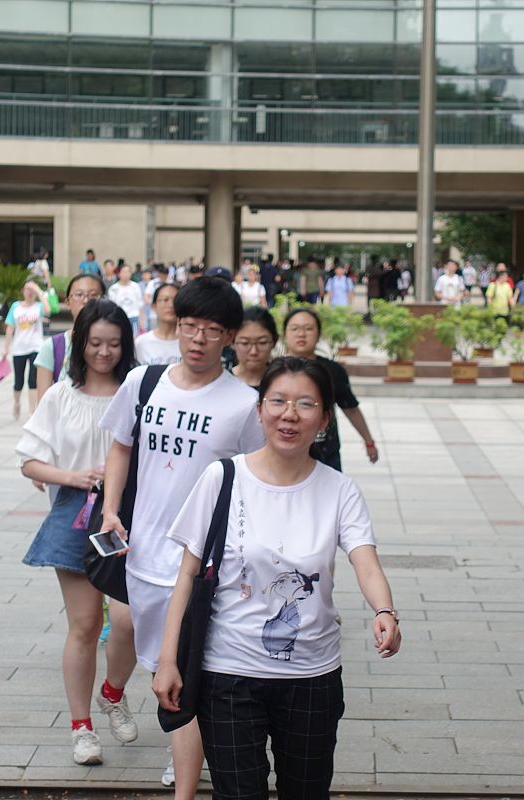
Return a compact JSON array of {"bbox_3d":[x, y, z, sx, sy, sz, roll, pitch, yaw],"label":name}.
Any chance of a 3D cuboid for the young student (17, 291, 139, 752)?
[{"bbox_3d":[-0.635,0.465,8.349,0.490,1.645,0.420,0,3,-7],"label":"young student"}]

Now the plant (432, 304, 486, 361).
[{"bbox_3d":[2.518,-0.865,29.900,0.670,0.720,0.650,0,4,0],"label":"plant"}]

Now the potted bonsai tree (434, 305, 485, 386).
[{"bbox_3d":[2.594,-0.733,30.800,0.700,1.060,0.640,1,3,2],"label":"potted bonsai tree"}]

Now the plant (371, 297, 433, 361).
[{"bbox_3d":[1.788,-0.891,29.900,0.780,0.800,0.740,0,4,0],"label":"plant"}]

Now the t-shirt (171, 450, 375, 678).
[{"bbox_3d":[0.028,0.446,6.250,0.550,0.580,0.290,0,4,-2],"label":"t-shirt"}]

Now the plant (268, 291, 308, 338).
[{"bbox_3d":[0.399,-1.142,32.700,0.660,0.780,0.620,1,3,2],"label":"plant"}]

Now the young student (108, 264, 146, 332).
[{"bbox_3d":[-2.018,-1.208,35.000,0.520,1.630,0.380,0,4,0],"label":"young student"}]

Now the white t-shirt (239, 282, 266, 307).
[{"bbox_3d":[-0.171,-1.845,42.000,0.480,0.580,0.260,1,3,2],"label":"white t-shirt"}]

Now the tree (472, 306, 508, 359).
[{"bbox_3d":[3.486,-1.007,35.600,0.580,0.860,0.560,1,3,2],"label":"tree"}]

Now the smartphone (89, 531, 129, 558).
[{"bbox_3d":[-0.477,0.449,7.300,0.009,0.077,0.155,-45,-13,29],"label":"smartphone"}]

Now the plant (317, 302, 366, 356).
[{"bbox_3d":[1.158,-1.027,34.000,0.680,0.800,0.630,1,3,2],"label":"plant"}]

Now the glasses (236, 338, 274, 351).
[{"bbox_3d":[-0.028,-0.218,9.150,0.145,0.045,0.130,0,9,0],"label":"glasses"}]

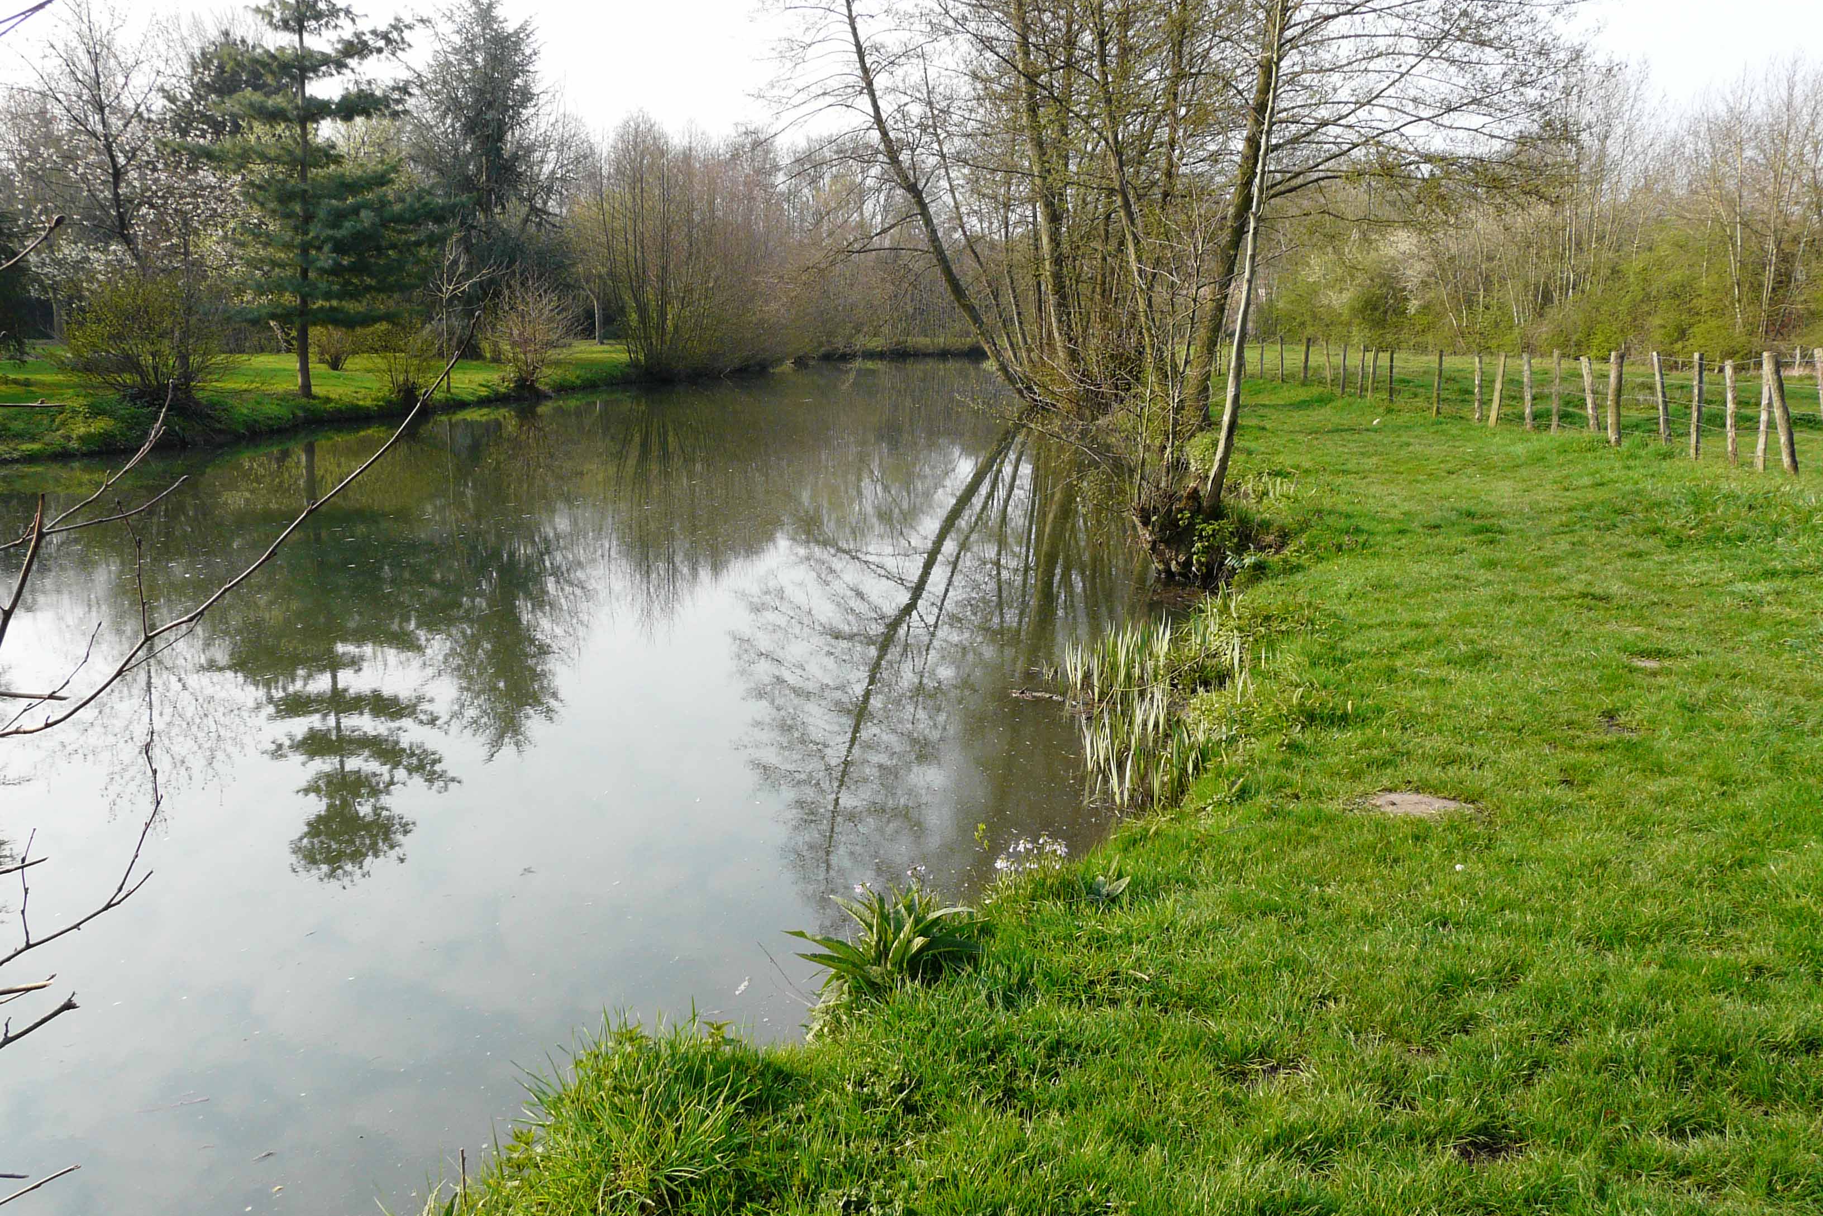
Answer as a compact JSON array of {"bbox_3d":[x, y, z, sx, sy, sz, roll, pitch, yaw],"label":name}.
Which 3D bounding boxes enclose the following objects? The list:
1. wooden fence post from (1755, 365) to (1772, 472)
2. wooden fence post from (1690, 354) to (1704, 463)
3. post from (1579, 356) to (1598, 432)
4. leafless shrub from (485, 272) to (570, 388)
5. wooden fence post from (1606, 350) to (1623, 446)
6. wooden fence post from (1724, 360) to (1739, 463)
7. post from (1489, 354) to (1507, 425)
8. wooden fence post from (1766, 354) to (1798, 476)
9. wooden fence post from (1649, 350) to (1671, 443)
[{"bbox_3d":[9.128,-2.084,15.799,0.105,1.262,0.105,3,11,30],"label":"wooden fence post"},{"bbox_3d":[9.222,-2.355,17.301,0.105,1.255,0.105,2,10,28],"label":"wooden fence post"},{"bbox_3d":[10.243,-3.204,22.239,0.115,1.154,0.115,-7,7,25],"label":"post"},{"bbox_3d":[-10.939,-7.984,42.500,2.700,3.450,2.700,-2,11,-14],"label":"leafless shrub"},{"bbox_3d":[9.322,-2.751,19.500,0.155,1.242,0.155,2,10,25],"label":"wooden fence post"},{"bbox_3d":[9.469,-2.250,17.024,0.105,1.196,0.105,-2,8,29],"label":"wooden fence post"},{"bbox_3d":[9.506,-3.517,23.877,0.115,1.184,0.115,8,13,20],"label":"post"},{"bbox_3d":[9.184,-2.052,15.563,0.135,1.310,0.135,-10,4,31],"label":"wooden fence post"},{"bbox_3d":[10.140,-2.834,19.941,0.105,1.250,0.105,-7,6,28],"label":"wooden fence post"}]

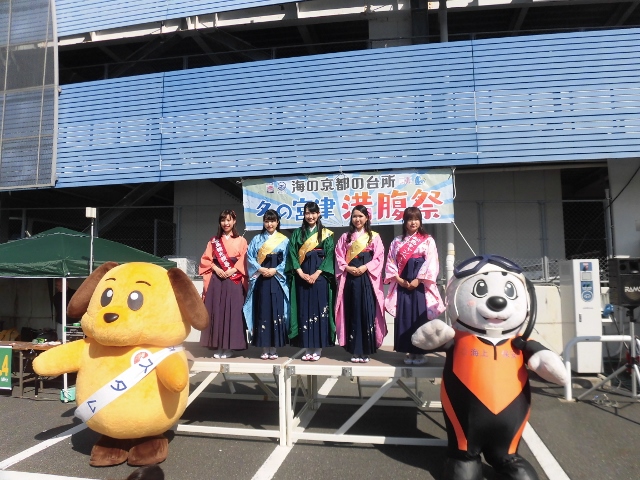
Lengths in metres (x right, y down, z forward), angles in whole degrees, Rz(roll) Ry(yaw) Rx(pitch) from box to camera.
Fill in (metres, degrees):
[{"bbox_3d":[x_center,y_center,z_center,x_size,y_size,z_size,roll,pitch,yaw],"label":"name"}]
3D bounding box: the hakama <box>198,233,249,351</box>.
[{"bbox_3d":[-1.074,0.597,4.939,0.509,1.296,0.400,-1,-3,0],"label":"hakama"}]

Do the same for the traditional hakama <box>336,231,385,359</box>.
[{"bbox_3d":[0.434,0.531,4.615,0.515,1.242,0.400,-1,-3,8],"label":"traditional hakama"}]

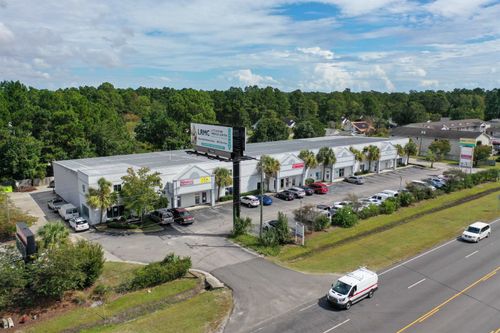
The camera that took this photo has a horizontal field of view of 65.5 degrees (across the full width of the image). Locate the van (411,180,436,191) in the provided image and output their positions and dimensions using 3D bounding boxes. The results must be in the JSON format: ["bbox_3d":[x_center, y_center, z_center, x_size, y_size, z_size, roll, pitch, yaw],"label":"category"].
[{"bbox_3d":[35.337,3.707,79.639,1.900,1.680,4.800,-8,13,-37],"label":"van"}]

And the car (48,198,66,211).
[{"bbox_3d":[-34.168,6.141,68.552,1.920,1.680,5.300,-7,12,-37],"label":"car"}]

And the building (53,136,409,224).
[{"bbox_3d":[3.511,-1.115,90.200,84.400,7.400,26.200,-8,13,-37],"label":"building"}]

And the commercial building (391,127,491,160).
[{"bbox_3d":[56.750,-6.773,118.213,9.980,8.660,26.820,-8,13,-37],"label":"commercial building"}]

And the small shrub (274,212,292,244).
[{"bbox_3d":[4.314,8.040,50.816,2.200,3.500,2.200,1,10,5],"label":"small shrub"}]

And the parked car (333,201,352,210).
[{"bbox_3d":[15.415,6.726,63.500,1.820,1.500,4.600,-8,13,-37],"label":"parked car"}]

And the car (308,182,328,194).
[{"bbox_3d":[12.926,4.251,76.866,1.850,1.600,4.600,-8,13,-37],"label":"car"}]

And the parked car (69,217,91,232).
[{"bbox_3d":[-24.892,7.991,56.382,1.820,1.550,4.350,-8,13,-37],"label":"parked car"}]

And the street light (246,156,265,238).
[{"bbox_3d":[0.801,4.125,51.192,0.450,11.130,2.800,-8,13,-37],"label":"street light"}]

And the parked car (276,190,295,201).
[{"bbox_3d":[6.509,5.252,73.671,1.780,1.420,4.550,-7,12,-35],"label":"parked car"}]

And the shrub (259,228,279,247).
[{"bbox_3d":[2.475,9.048,49.412,2.300,2.200,2.200,0,10,0],"label":"shrub"}]

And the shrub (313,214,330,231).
[{"bbox_3d":[10.146,7.979,55.208,2.500,2.200,2.400,0,10,0],"label":"shrub"}]

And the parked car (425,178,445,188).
[{"bbox_3d":[38.835,3.471,81.322,1.850,1.550,4.500,-8,13,-36],"label":"parked car"}]

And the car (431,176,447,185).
[{"bbox_3d":[39.097,3.146,83.238,1.830,1.500,4.600,-8,13,-37],"label":"car"}]

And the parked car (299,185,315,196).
[{"bbox_3d":[10.361,4.446,76.293,1.820,1.470,4.600,-8,13,-37],"label":"parked car"}]

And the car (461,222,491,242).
[{"bbox_3d":[30.006,8.669,51.895,5.000,1.700,1.930,-7,12,-37],"label":"car"}]

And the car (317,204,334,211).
[{"bbox_3d":[12.664,7.088,61.937,1.850,1.500,4.600,-8,13,-36],"label":"car"}]

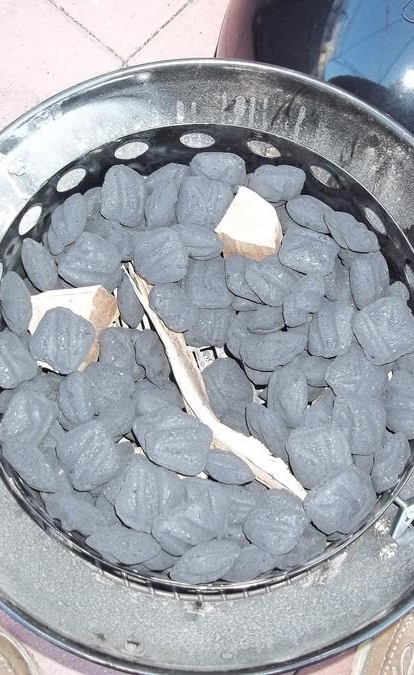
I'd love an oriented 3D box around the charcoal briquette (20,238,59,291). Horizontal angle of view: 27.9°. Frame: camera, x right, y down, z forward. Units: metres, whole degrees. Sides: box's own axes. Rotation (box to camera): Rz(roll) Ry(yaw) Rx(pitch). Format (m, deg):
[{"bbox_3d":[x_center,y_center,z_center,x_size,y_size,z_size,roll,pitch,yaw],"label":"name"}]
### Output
[{"bbox_3d":[-0.143,-0.063,0.715,0.028,0.052,0.053,-31,90,5],"label":"charcoal briquette"}]

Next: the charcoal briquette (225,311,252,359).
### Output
[{"bbox_3d":[0.039,0.000,0.738,0.050,0.030,0.050,0,90,23],"label":"charcoal briquette"}]

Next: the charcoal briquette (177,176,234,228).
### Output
[{"bbox_3d":[-0.003,-0.121,0.742,0.051,0.029,0.051,-6,85,-1],"label":"charcoal briquette"}]

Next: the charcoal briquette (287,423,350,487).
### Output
[{"bbox_3d":[0.089,0.094,0.658,0.050,0.030,0.050,-17,77,15],"label":"charcoal briquette"}]

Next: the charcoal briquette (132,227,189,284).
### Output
[{"bbox_3d":[-0.040,-0.070,0.709,0.050,0.029,0.050,-14,85,-1],"label":"charcoal briquette"}]

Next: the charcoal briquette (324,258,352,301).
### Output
[{"bbox_3d":[0.113,-0.050,0.735,0.050,0.030,0.050,-11,82,-5],"label":"charcoal briquette"}]

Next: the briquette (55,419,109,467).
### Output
[{"bbox_3d":[-0.096,0.091,0.662,0.050,0.029,0.050,-30,87,-6],"label":"briquette"}]

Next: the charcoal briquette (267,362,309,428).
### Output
[{"bbox_3d":[0.066,0.048,0.686,0.026,0.049,0.049,3,85,38],"label":"charcoal briquette"}]

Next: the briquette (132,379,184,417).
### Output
[{"bbox_3d":[-0.043,0.058,0.715,0.053,0.029,0.053,6,67,-1],"label":"briquette"}]

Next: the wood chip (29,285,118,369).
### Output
[{"bbox_3d":[-0.117,-0.008,0.716,0.069,0.045,0.065,-8,96,-20],"label":"wood chip"}]

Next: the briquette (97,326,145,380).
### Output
[{"bbox_3d":[-0.072,0.014,0.720,0.050,0.029,0.050,0,87,-2],"label":"briquette"}]

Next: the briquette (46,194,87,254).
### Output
[{"bbox_3d":[-0.122,-0.100,0.731,0.027,0.052,0.054,25,91,-32],"label":"briquette"}]

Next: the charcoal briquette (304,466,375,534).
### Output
[{"bbox_3d":[0.104,0.129,0.660,0.050,0.029,0.050,-41,59,0],"label":"charcoal briquette"}]

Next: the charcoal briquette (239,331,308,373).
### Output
[{"bbox_3d":[0.057,0.009,0.714,0.052,0.030,0.052,-11,32,-23],"label":"charcoal briquette"}]

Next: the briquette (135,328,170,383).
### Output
[{"bbox_3d":[-0.046,0.015,0.717,0.029,0.050,0.050,-18,90,4],"label":"briquette"}]

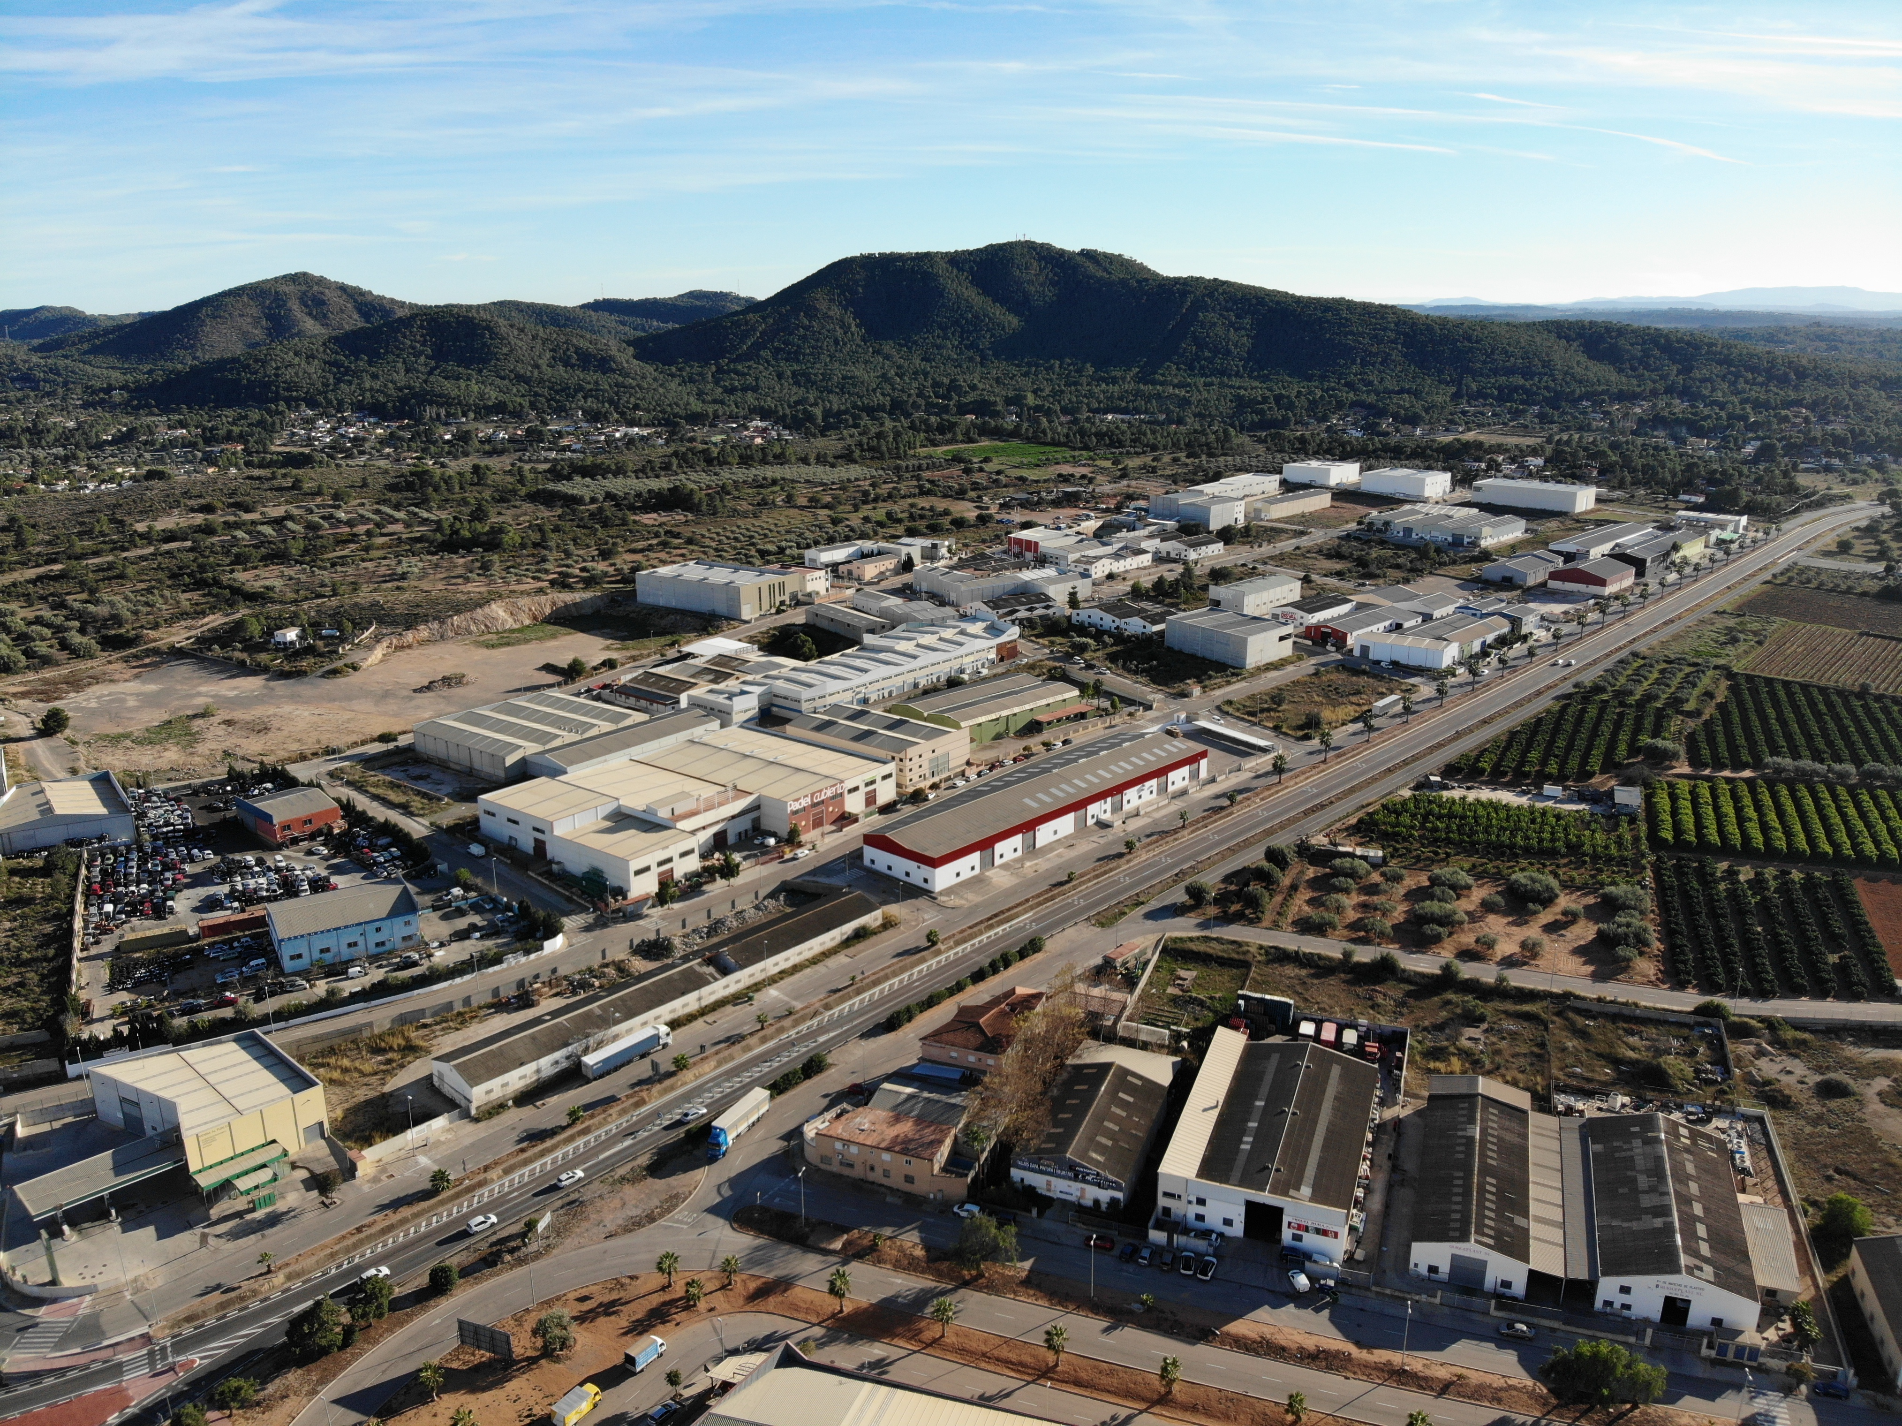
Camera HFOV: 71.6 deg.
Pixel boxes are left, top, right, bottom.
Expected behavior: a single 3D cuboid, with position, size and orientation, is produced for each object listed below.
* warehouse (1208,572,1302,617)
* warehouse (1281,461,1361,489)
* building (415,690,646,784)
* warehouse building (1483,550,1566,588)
[{"bbox_3d":[122.988,-48.353,532.067,38.390,8.960,17.400,-15,22,-40],"label":"warehouse"},{"bbox_3d":[269.580,-174.670,957.380,35.540,11.000,48.550,14,21,38],"label":"warehouse"},{"bbox_3d":[-120.390,5.170,382.670,41.970,7.900,50.670,12,21,35],"label":"building"},{"bbox_3d":[275.070,-70.010,632.190,20.200,8.600,54.020,14,22,39],"label":"warehouse building"}]

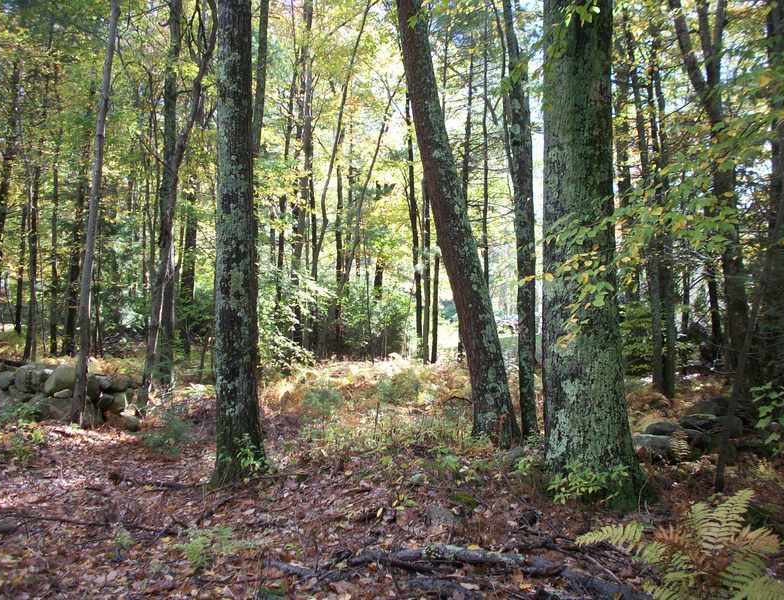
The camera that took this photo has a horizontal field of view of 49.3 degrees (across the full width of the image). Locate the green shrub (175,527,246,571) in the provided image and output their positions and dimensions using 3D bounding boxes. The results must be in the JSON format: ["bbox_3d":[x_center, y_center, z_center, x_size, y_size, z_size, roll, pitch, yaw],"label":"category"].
[{"bbox_3d":[-1.125,1.540,5.300,0.430,0.210,0.360,0,-1,0],"label":"green shrub"}]

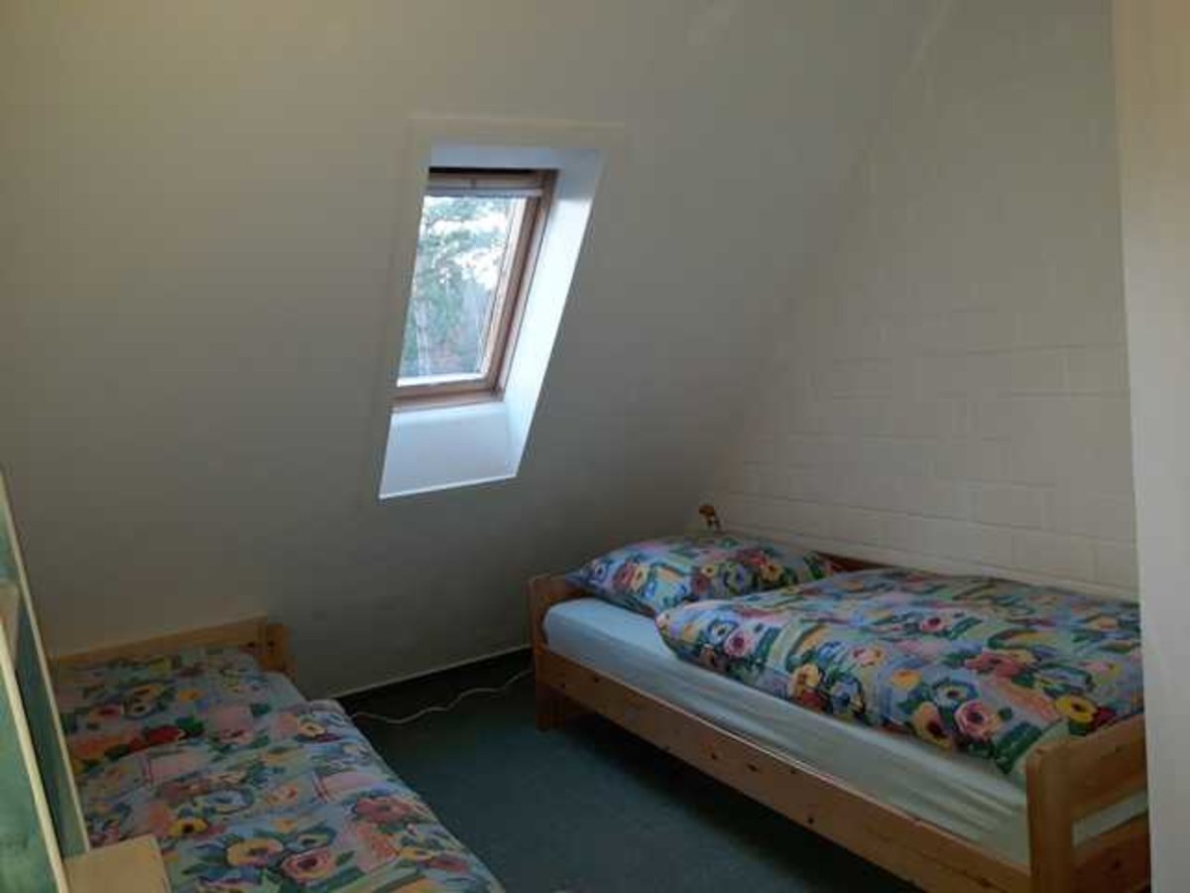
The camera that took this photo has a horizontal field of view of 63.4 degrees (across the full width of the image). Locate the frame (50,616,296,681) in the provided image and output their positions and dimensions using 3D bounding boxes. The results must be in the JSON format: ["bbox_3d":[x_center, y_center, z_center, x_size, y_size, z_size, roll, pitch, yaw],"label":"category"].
[{"bbox_3d":[-0.860,0.920,1.970,0.990,0.625,2.080,-8,6,-29],"label":"frame"}]

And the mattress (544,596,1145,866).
[{"bbox_3d":[0.690,0.622,2.819,0.900,0.185,1.990,-8,6,-29],"label":"mattress"}]

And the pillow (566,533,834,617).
[{"bbox_3d":[0.379,0.422,3.481,0.820,0.185,0.560,-8,6,-29],"label":"pillow"}]

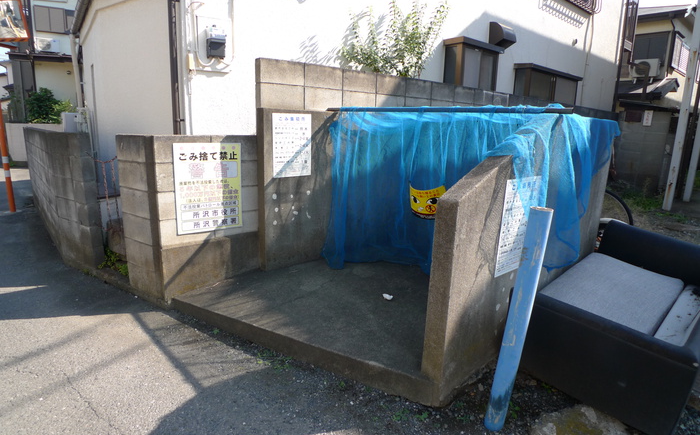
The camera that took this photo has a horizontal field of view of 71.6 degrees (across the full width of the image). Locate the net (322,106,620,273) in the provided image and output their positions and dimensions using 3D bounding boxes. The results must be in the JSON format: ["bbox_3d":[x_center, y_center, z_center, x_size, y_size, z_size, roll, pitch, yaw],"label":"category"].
[{"bbox_3d":[0.736,-0.178,3.792,2.060,1.310,1.430,11,14,43],"label":"net"}]

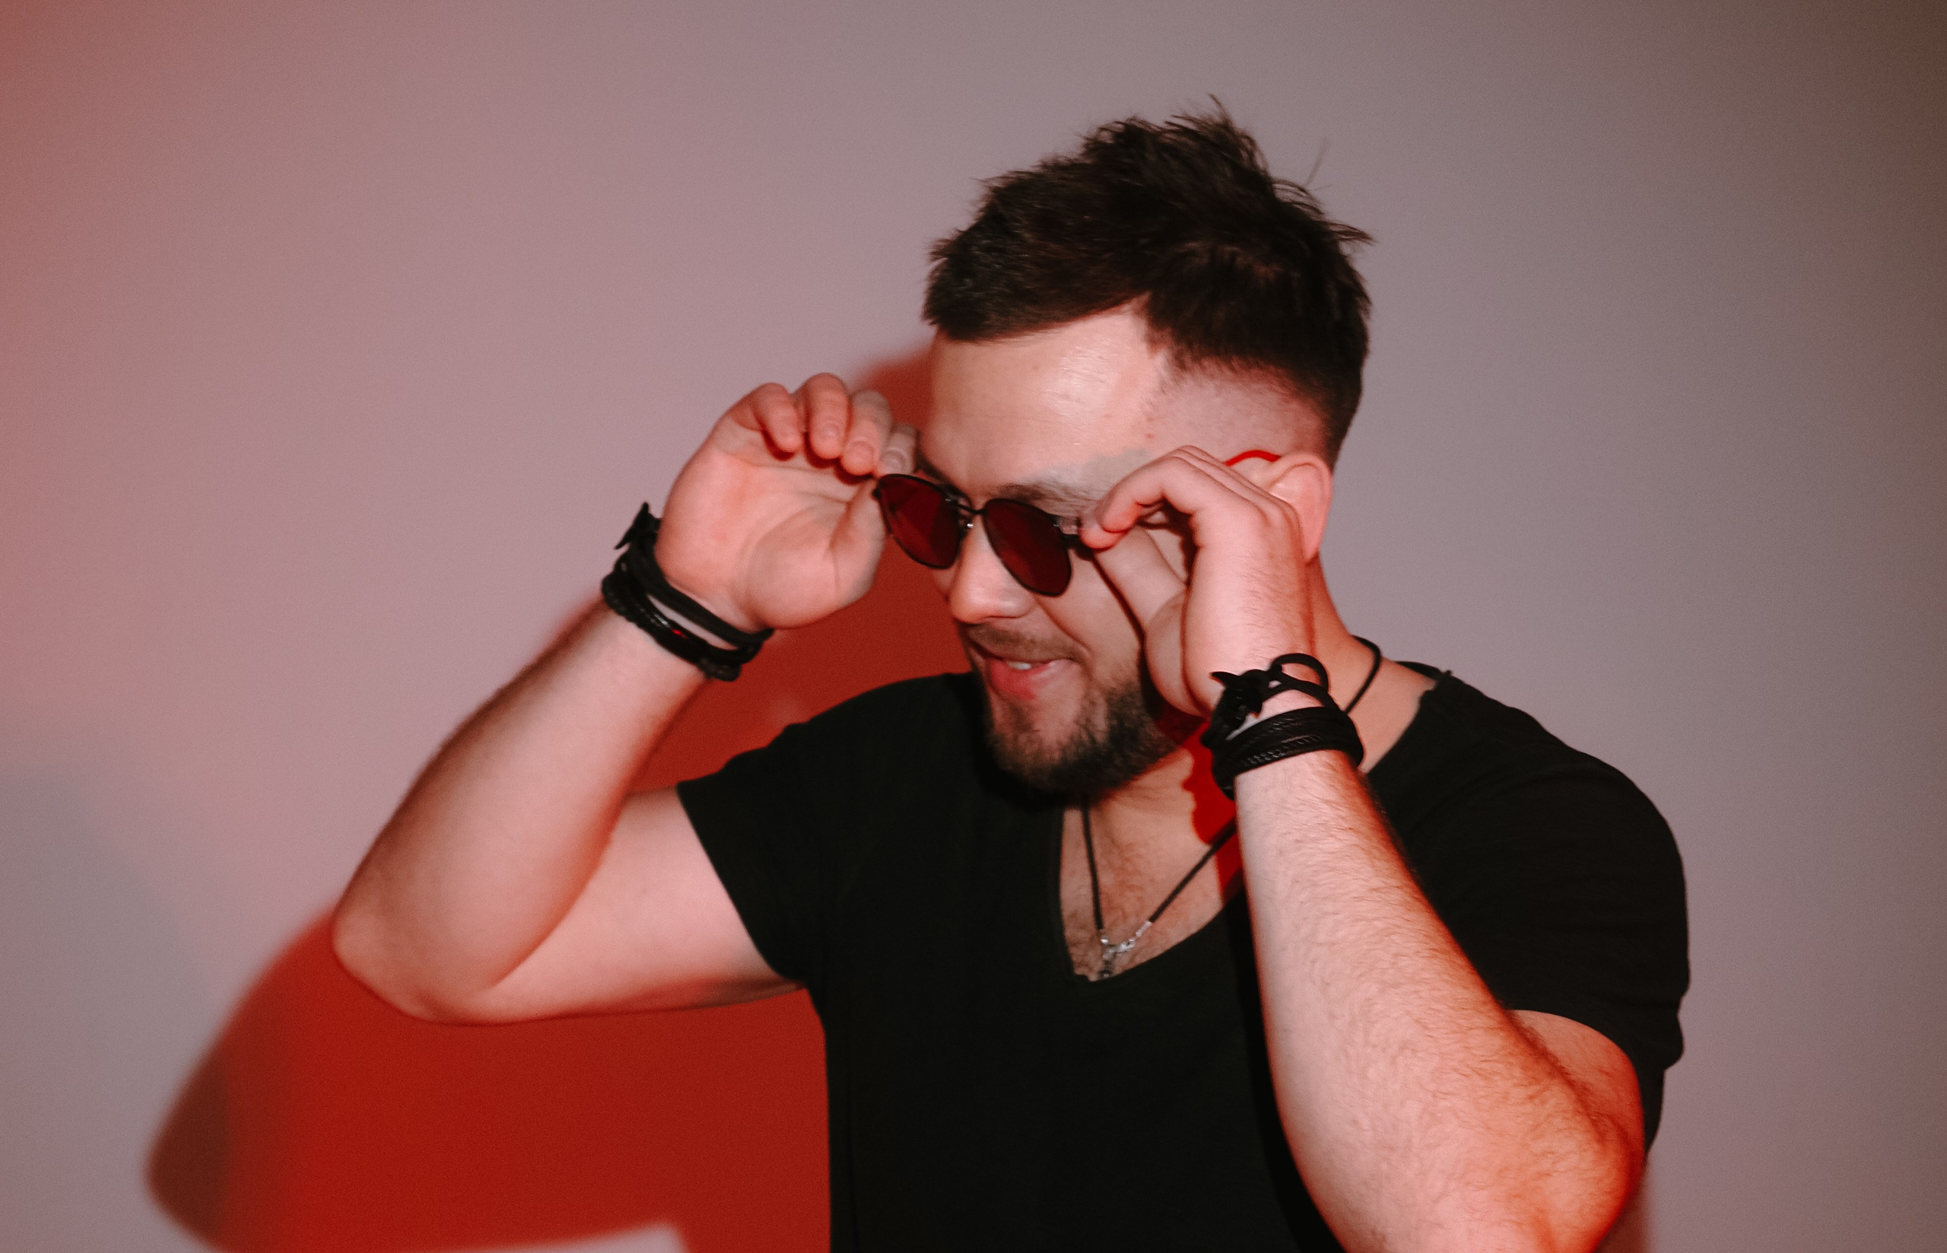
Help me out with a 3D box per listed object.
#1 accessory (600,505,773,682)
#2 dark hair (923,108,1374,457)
[{"bbox_3d":[-0.122,-0.013,2.540,0.073,0.038,0.058,41,24,0],"label":"accessory"},{"bbox_3d":[0.072,-0.141,2.480,0.195,0.150,0.165,-28,26,-35],"label":"dark hair"}]

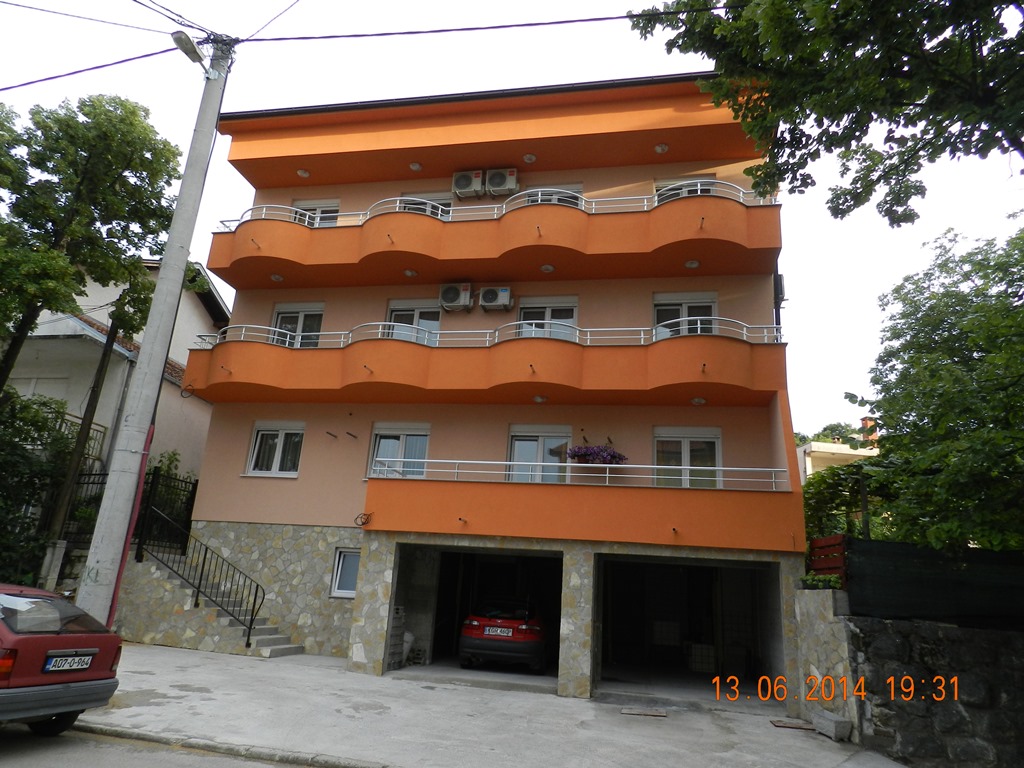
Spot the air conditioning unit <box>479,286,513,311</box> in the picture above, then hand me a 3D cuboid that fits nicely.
[{"bbox_3d":[-0.331,-1.927,15.416,0.720,0.460,0.290,0,-18,12],"label":"air conditioning unit"}]

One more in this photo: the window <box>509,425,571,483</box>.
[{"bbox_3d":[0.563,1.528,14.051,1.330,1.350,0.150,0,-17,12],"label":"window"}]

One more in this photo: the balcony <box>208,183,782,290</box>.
[{"bbox_3d":[-0.779,-3.137,14.731,12.400,1.310,1.730,0,-17,12],"label":"balcony"}]

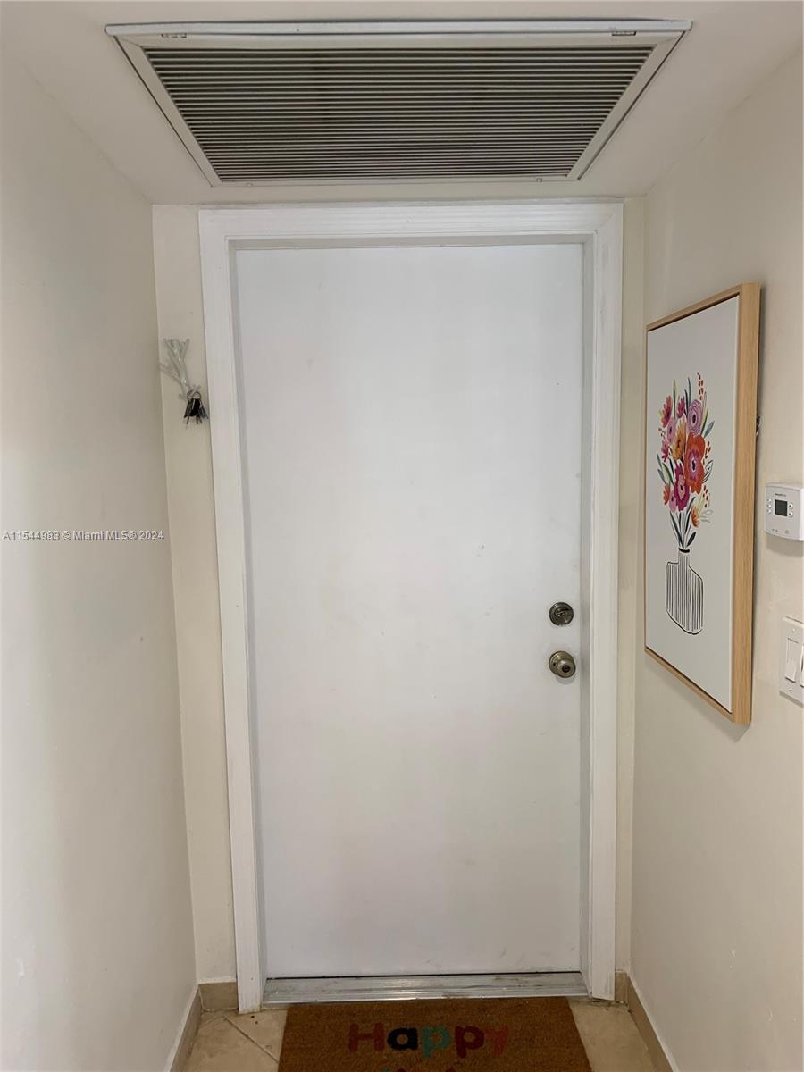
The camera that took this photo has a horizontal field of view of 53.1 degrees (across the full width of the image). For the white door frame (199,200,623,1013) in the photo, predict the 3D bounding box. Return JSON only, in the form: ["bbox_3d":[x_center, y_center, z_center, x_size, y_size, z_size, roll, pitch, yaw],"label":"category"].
[{"bbox_3d":[0.047,0.240,2.163,1.045,2.136,0.120,-1,7,-1],"label":"white door frame"}]

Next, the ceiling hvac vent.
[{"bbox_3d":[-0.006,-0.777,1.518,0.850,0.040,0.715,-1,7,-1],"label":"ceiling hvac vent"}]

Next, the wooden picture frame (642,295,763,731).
[{"bbox_3d":[0.609,-0.076,1.686,0.036,0.785,0.515,-1,7,-1],"label":"wooden picture frame"}]

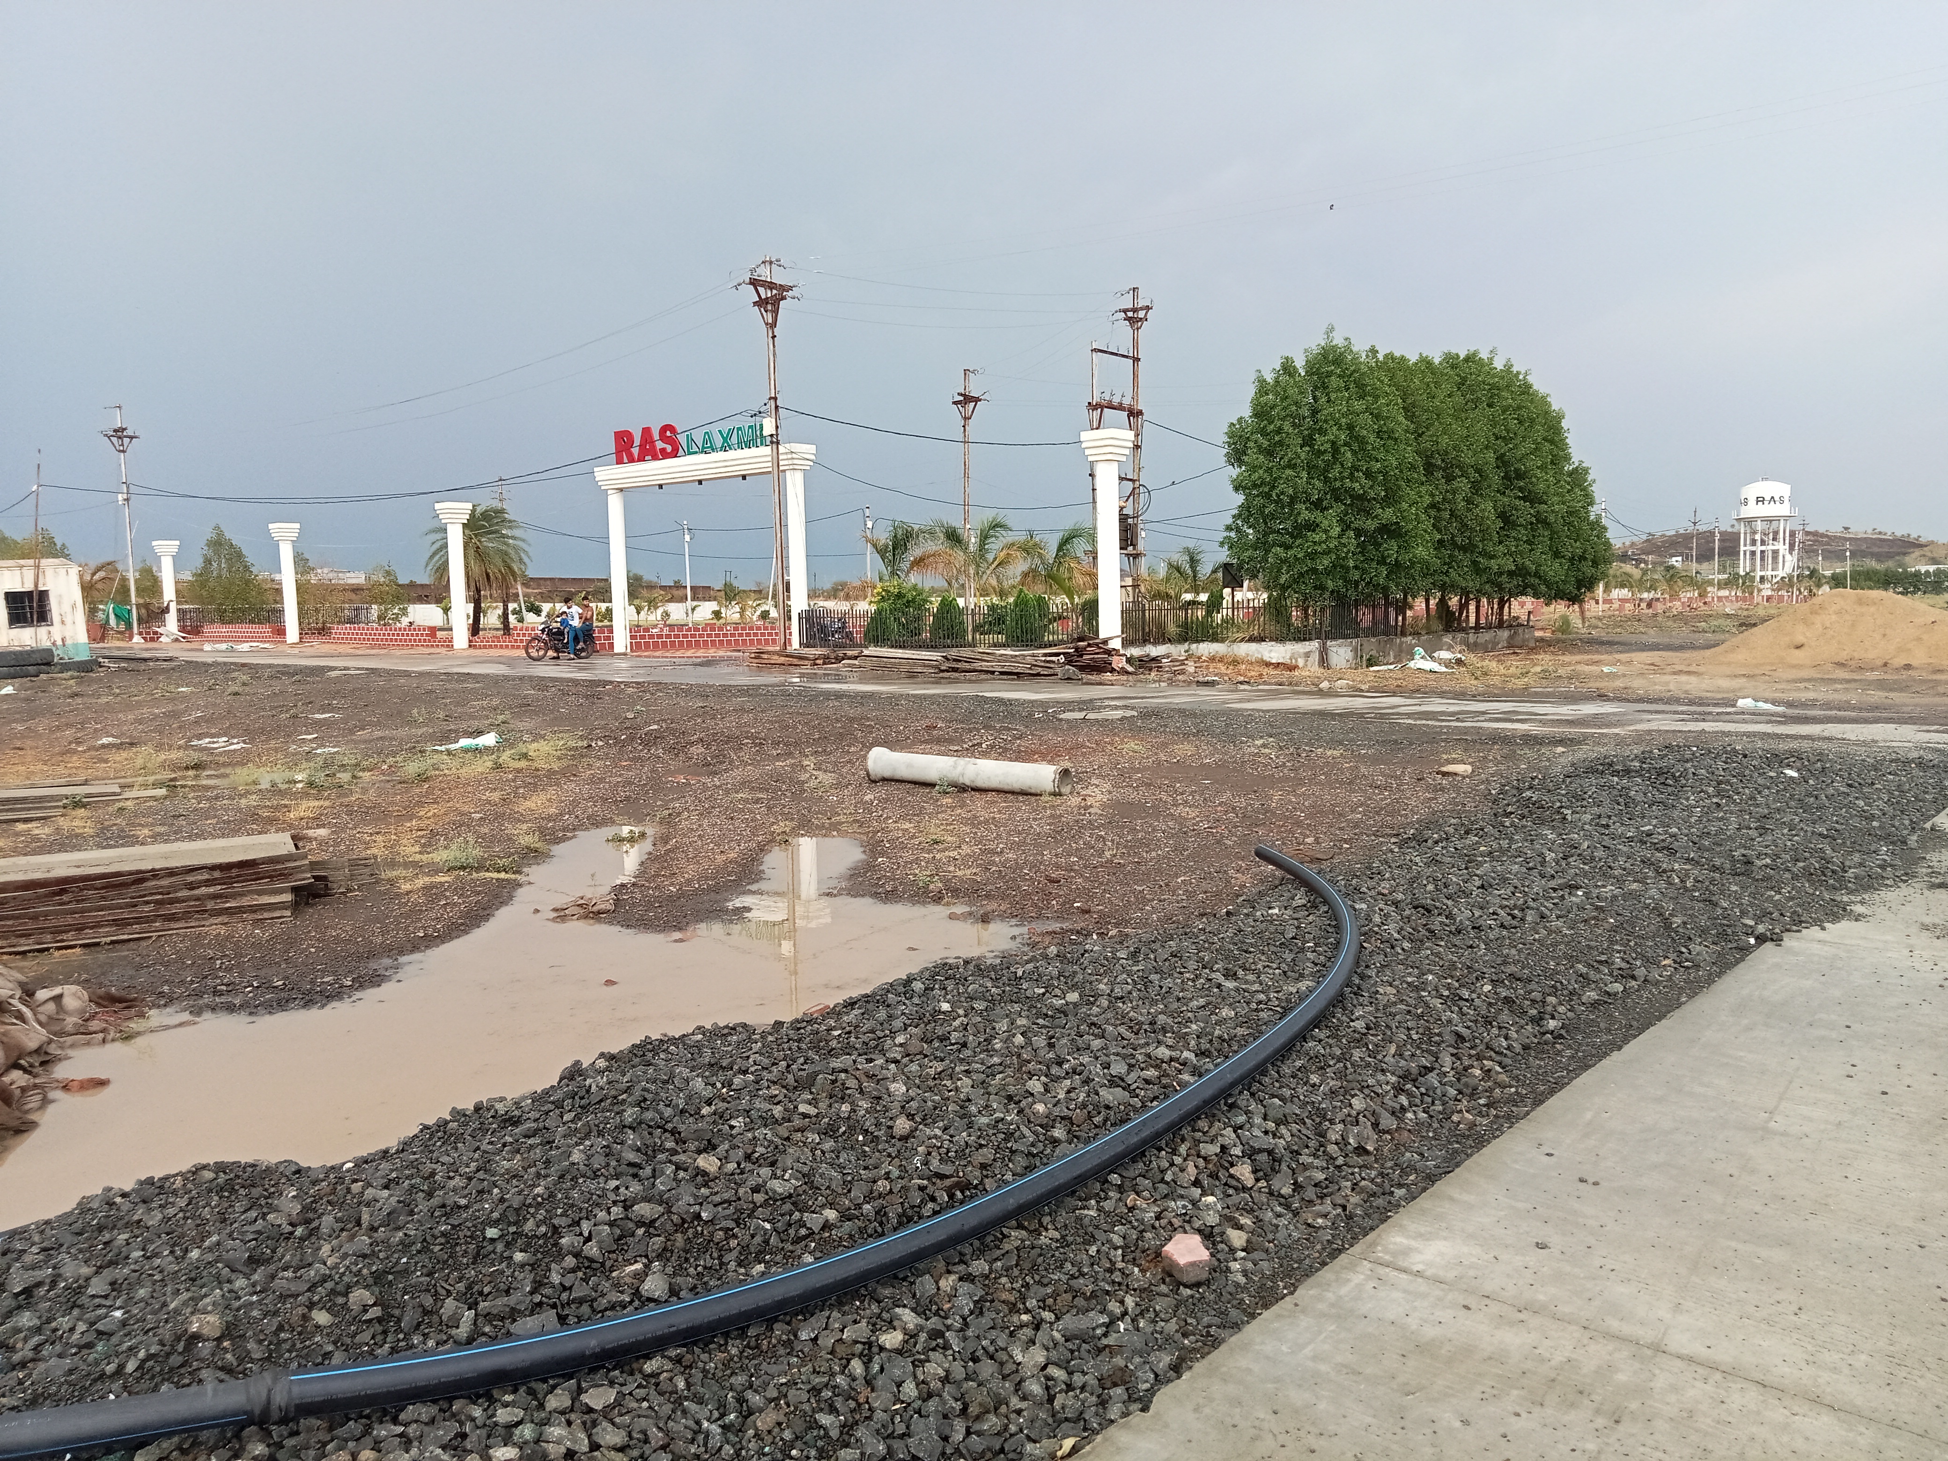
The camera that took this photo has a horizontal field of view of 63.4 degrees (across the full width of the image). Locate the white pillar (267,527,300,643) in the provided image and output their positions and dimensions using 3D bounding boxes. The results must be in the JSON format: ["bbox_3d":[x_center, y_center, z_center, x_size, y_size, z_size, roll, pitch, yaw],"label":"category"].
[{"bbox_3d":[-27.111,-5.763,62.000,0.950,4.701,0.950,-6,7,-43],"label":"white pillar"}]

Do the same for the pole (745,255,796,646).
[{"bbox_3d":[-4.572,-6.313,36.768,1.100,9.286,0.900,3,7,40],"label":"pole"}]

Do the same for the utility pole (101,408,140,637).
[{"bbox_3d":[-36.402,-8.850,67.891,1.600,10.154,0.900,-3,6,-20],"label":"utility pole"}]

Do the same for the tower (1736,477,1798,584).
[{"bbox_3d":[93.000,-23.138,185.000,7.147,12.865,7.200,2,6,27],"label":"tower"}]

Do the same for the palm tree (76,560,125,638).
[{"bbox_3d":[-39.936,-5.914,71.664,2.500,3.586,2.500,-4,6,-29],"label":"palm tree"}]

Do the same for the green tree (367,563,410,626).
[{"bbox_3d":[-23.682,-5.229,63.732,1.750,3.127,1.750,-3,6,-20],"label":"green tree"}]

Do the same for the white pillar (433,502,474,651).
[{"bbox_3d":[-16.485,-4.923,50.322,0.800,4.645,0.800,3,7,40],"label":"white pillar"}]

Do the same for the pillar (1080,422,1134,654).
[{"bbox_3d":[2.826,-3.856,32.692,0.800,4.743,0.800,2,6,34],"label":"pillar"}]

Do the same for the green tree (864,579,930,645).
[{"bbox_3d":[-1.869,-2.863,38.896,1.600,1.742,1.500,-2,5,-3],"label":"green tree"}]

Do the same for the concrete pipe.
[{"bbox_3d":[-0.063,0.351,13.120,2.000,0.270,0.270,4,7,38],"label":"concrete pipe"}]

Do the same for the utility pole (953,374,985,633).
[{"bbox_3d":[-0.179,-7.170,50.056,1.100,8.481,1.000,0,6,20],"label":"utility pole"}]

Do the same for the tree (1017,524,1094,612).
[{"bbox_3d":[2.401,-4.084,42.500,2.463,2.955,2.600,-1,5,3],"label":"tree"}]

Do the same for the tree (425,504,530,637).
[{"bbox_3d":[-17.947,-5.753,57.000,3.799,4.845,3.800,-3,5,-17],"label":"tree"}]

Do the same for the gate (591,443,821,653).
[{"bbox_3d":[-7.052,-4.533,41.021,8.270,5.100,0.800,3,7,42],"label":"gate"}]

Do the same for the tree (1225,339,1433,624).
[{"bbox_3d":[8.084,-5.685,36.000,4.798,6.815,4.700,0,5,13],"label":"tree"}]

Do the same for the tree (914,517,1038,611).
[{"bbox_3d":[-0.021,-4.298,43.000,3.405,3.239,3.300,-1,5,0],"label":"tree"}]

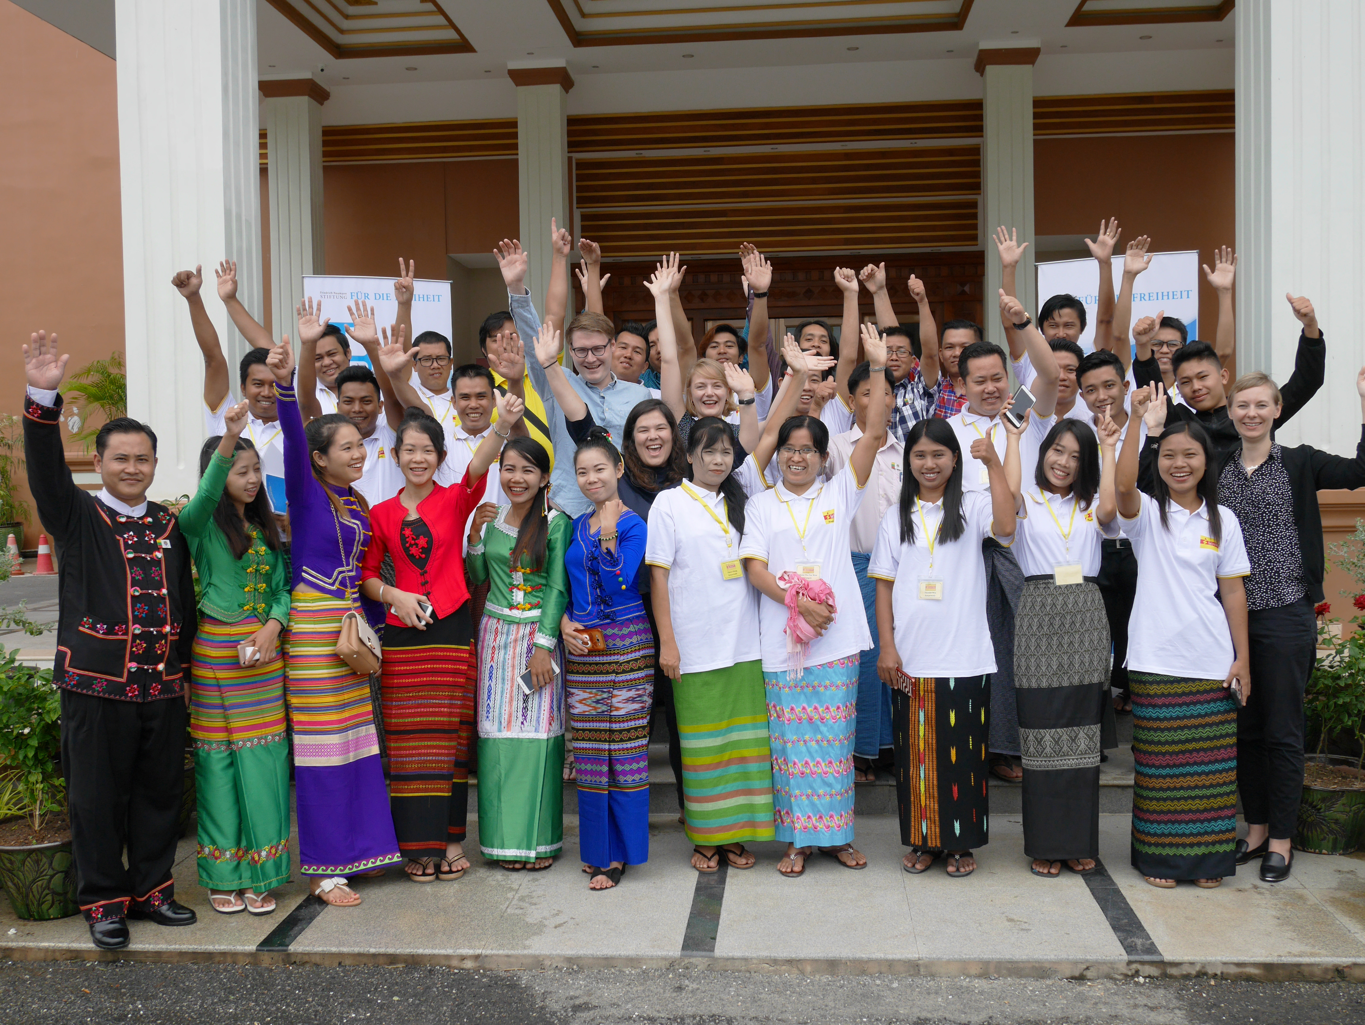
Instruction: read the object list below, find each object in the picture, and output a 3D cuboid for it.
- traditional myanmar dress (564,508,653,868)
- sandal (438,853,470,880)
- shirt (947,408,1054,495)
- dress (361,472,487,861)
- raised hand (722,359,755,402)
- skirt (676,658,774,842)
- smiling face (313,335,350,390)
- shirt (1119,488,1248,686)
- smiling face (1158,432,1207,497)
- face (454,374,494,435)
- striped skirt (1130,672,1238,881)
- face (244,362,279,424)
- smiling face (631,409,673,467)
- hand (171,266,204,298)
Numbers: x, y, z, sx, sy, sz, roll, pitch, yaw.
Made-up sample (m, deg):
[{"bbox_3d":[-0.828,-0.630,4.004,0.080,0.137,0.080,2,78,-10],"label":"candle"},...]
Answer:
[{"bbox_3d":[-0.256,0.611,4.930,0.340,1.230,0.260,0,3,16],"label":"traditional myanmar dress"},{"bbox_3d":[-0.802,1.207,4.930,0.097,0.065,0.245,-2,3,-11],"label":"sandal"},{"bbox_3d":[1.183,-0.136,5.500,0.520,0.600,0.290,-1,4,6],"label":"shirt"},{"bbox_3d":[-0.898,0.515,4.930,0.430,1.340,0.300,-2,4,-7],"label":"dress"},{"bbox_3d":[0.221,-0.508,5.500,0.092,0.155,0.065,-23,3,15],"label":"raised hand"},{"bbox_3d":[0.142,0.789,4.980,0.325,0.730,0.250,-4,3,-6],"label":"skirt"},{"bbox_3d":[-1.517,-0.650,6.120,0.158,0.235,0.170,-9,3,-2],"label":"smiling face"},{"bbox_3d":[1.696,0.250,4.786,0.429,0.627,0.270,0,2,14],"label":"shirt"},{"bbox_3d":[1.633,-0.157,4.640,0.155,0.210,0.150,0,3,21],"label":"smiling face"},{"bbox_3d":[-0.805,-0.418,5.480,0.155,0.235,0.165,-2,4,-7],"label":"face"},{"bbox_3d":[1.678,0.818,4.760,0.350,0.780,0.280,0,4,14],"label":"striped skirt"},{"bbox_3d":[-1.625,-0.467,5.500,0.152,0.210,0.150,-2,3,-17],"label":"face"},{"bbox_3d":[-0.113,-0.274,5.280,0.155,0.210,0.150,-2,2,0],"label":"smiling face"},{"bbox_3d":[-1.884,-0.876,5.400,0.100,0.120,0.085,-9,3,-6],"label":"hand"}]

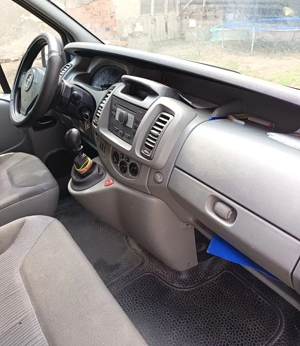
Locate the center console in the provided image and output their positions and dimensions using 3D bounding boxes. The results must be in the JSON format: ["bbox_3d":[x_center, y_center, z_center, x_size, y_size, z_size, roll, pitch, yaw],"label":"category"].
[{"bbox_3d":[-0.072,0.045,1.019,0.385,0.735,0.410,-20,35,-32],"label":"center console"}]

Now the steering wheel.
[{"bbox_3d":[-0.450,-0.361,1.128,0.100,0.385,0.385,15,13,-44],"label":"steering wheel"}]

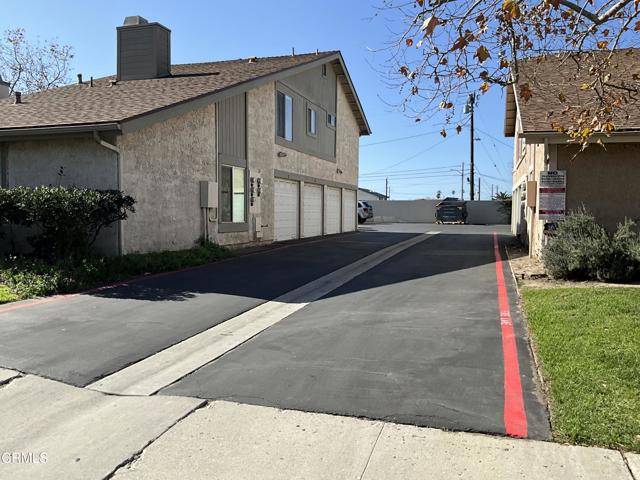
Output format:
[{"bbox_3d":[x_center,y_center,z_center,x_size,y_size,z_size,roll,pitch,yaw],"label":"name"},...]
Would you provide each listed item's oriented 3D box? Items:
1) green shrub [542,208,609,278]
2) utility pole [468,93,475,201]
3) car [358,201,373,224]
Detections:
[{"bbox_3d":[4.480,0.020,9.400,1.180,1.130,1.100,1,3,18],"label":"green shrub"},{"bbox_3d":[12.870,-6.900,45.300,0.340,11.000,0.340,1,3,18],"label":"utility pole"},{"bbox_3d":[1.450,-2.050,39.500,4.700,1.720,1.900,1,3,17],"label":"car"}]

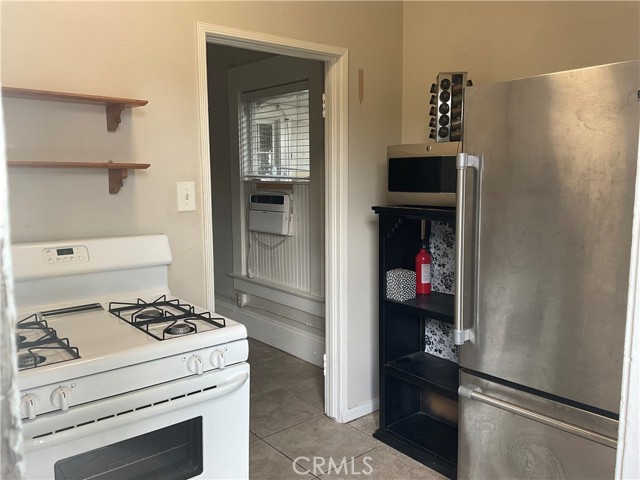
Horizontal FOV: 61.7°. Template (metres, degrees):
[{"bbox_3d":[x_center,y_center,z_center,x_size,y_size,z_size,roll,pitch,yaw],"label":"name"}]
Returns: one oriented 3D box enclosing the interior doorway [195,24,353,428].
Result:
[{"bbox_3d":[-0.221,0.051,2.746,0.885,2.072,0.140,-6,8,-39],"label":"interior doorway"}]

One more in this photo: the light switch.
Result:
[{"bbox_3d":[-0.584,-0.190,2.357,0.079,0.125,0.014,-6,8,-39],"label":"light switch"}]

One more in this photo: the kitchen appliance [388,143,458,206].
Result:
[{"bbox_3d":[0.667,-0.314,2.668,0.400,0.307,0.520,-6,8,-39],"label":"kitchen appliance"}]

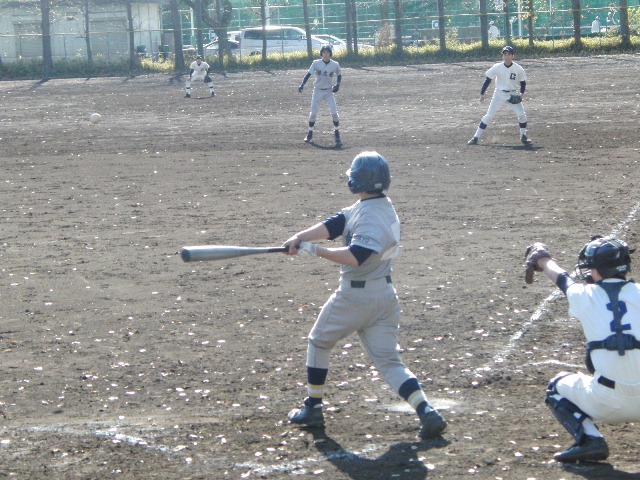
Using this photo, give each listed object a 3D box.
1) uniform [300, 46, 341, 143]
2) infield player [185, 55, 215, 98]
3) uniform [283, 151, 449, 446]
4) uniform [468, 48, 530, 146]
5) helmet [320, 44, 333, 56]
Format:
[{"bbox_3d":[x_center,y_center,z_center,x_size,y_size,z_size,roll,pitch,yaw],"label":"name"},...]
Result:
[{"bbox_3d":[0.009,-2.441,40.200,0.740,1.680,0.550,0,6,4],"label":"uniform"},{"bbox_3d":[-3.126,-4.234,61.400,0.800,1.080,0.700,0,6,-2],"label":"infield player"},{"bbox_3d":[0.255,0.313,13.850,0.920,1.660,0.620,2,6,17],"label":"uniform"},{"bbox_3d":[3.058,-2.445,40.100,1.050,1.680,0.600,0,6,5],"label":"uniform"},{"bbox_3d":[0.110,-3.206,40.100,0.210,0.210,0.260,0,6,3],"label":"helmet"}]

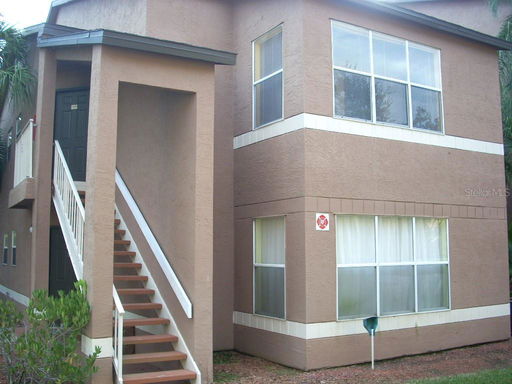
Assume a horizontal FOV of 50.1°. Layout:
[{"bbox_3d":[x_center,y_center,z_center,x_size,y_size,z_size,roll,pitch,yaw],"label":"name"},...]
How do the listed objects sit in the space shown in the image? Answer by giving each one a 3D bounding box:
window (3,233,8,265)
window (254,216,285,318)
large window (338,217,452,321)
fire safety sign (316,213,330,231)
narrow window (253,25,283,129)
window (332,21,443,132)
[{"bbox_3d":[-6.954,1.586,15.307,0.100,0.883,0.891,3,-7,-31],"label":"window"},{"bbox_3d":[0.262,1.160,8.469,0.100,1.530,0.895,3,-7,-31],"label":"window"},{"bbox_3d":[2.196,1.153,8.586,2.455,1.521,0.100,3,-7,-31],"label":"large window"},{"bbox_3d":[0.970,0.434,7.856,0.239,0.247,0.020,3,-7,-31],"label":"fire safety sign"},{"bbox_3d":[0.212,-1.815,8.768,0.100,1.510,0.911,3,-7,-31],"label":"narrow window"},{"bbox_3d":[2.183,-1.797,8.892,2.463,1.526,0.100,3,-7,-31],"label":"window"}]

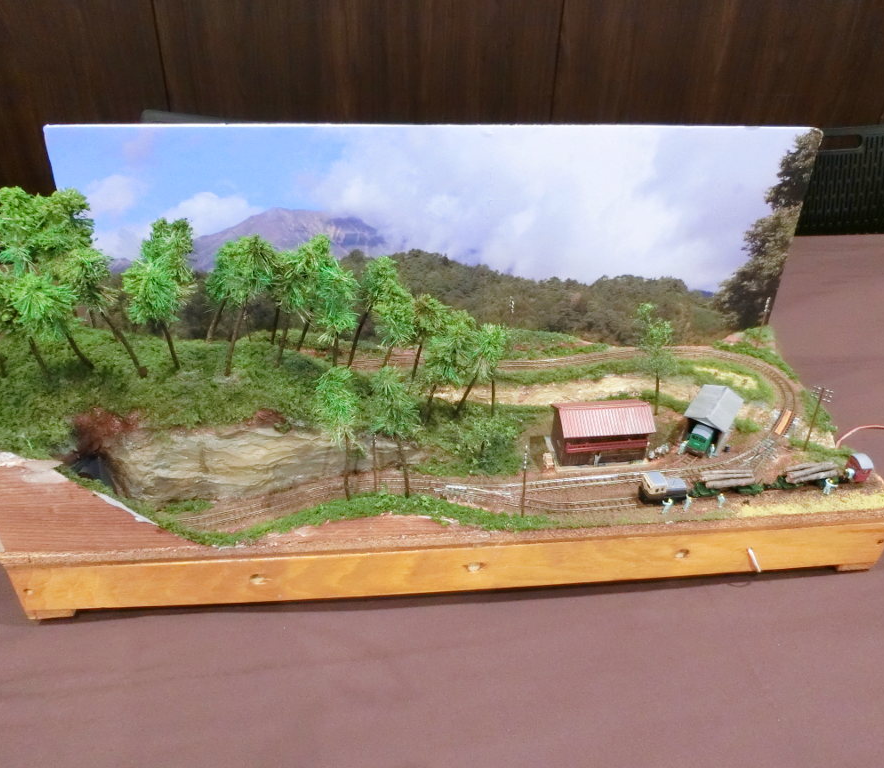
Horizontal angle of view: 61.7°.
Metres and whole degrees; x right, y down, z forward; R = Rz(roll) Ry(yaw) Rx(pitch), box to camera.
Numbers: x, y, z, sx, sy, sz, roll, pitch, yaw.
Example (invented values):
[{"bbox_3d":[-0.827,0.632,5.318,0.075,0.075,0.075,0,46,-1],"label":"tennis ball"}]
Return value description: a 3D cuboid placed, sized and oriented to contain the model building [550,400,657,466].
[{"bbox_3d":[0.178,0.051,0.825,0.105,0.062,0.058,-3,33,-7],"label":"model building"}]

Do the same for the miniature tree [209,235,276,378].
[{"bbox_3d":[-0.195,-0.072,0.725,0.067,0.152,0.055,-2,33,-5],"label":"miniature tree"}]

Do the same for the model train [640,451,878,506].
[{"bbox_3d":[0.333,0.102,0.786,0.259,0.030,0.026,-4,33,-8],"label":"model train"}]

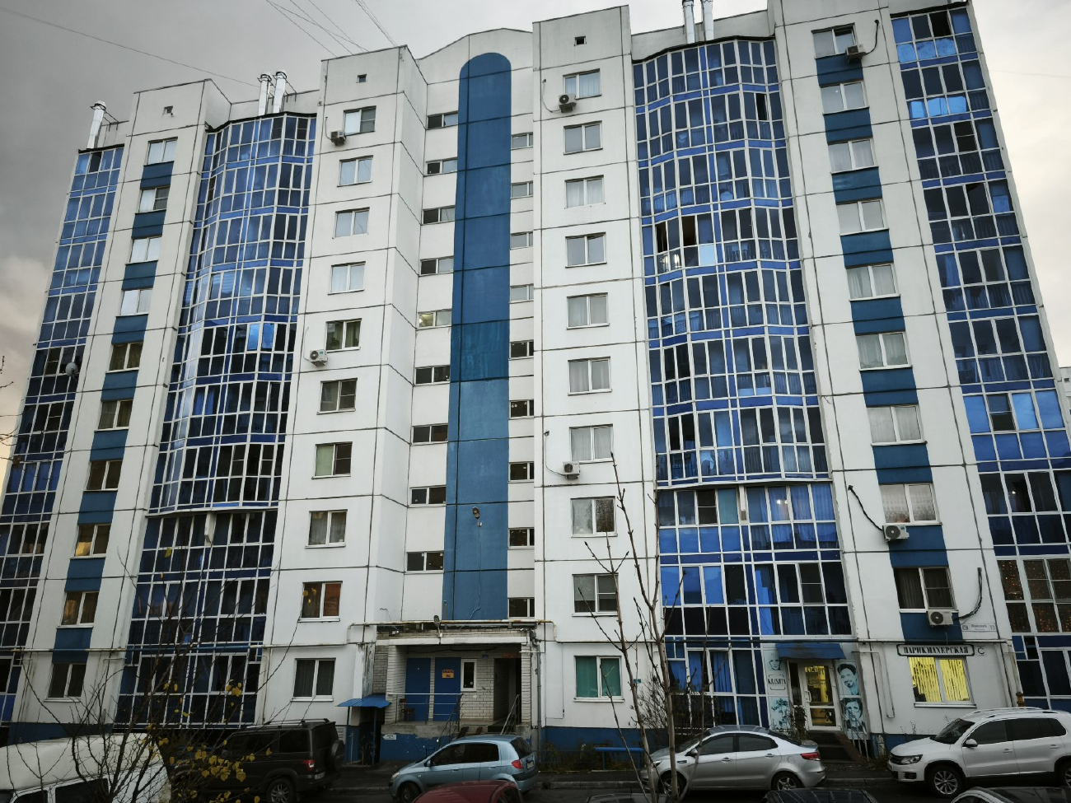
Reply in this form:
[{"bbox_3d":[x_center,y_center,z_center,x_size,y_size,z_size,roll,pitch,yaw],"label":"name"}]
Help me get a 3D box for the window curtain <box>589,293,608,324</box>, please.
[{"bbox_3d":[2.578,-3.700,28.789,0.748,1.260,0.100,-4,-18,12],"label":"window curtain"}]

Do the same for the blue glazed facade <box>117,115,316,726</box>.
[{"bbox_3d":[-13.773,-0.907,32.108,6.450,28.250,1.000,-4,-18,12],"label":"blue glazed facade"}]

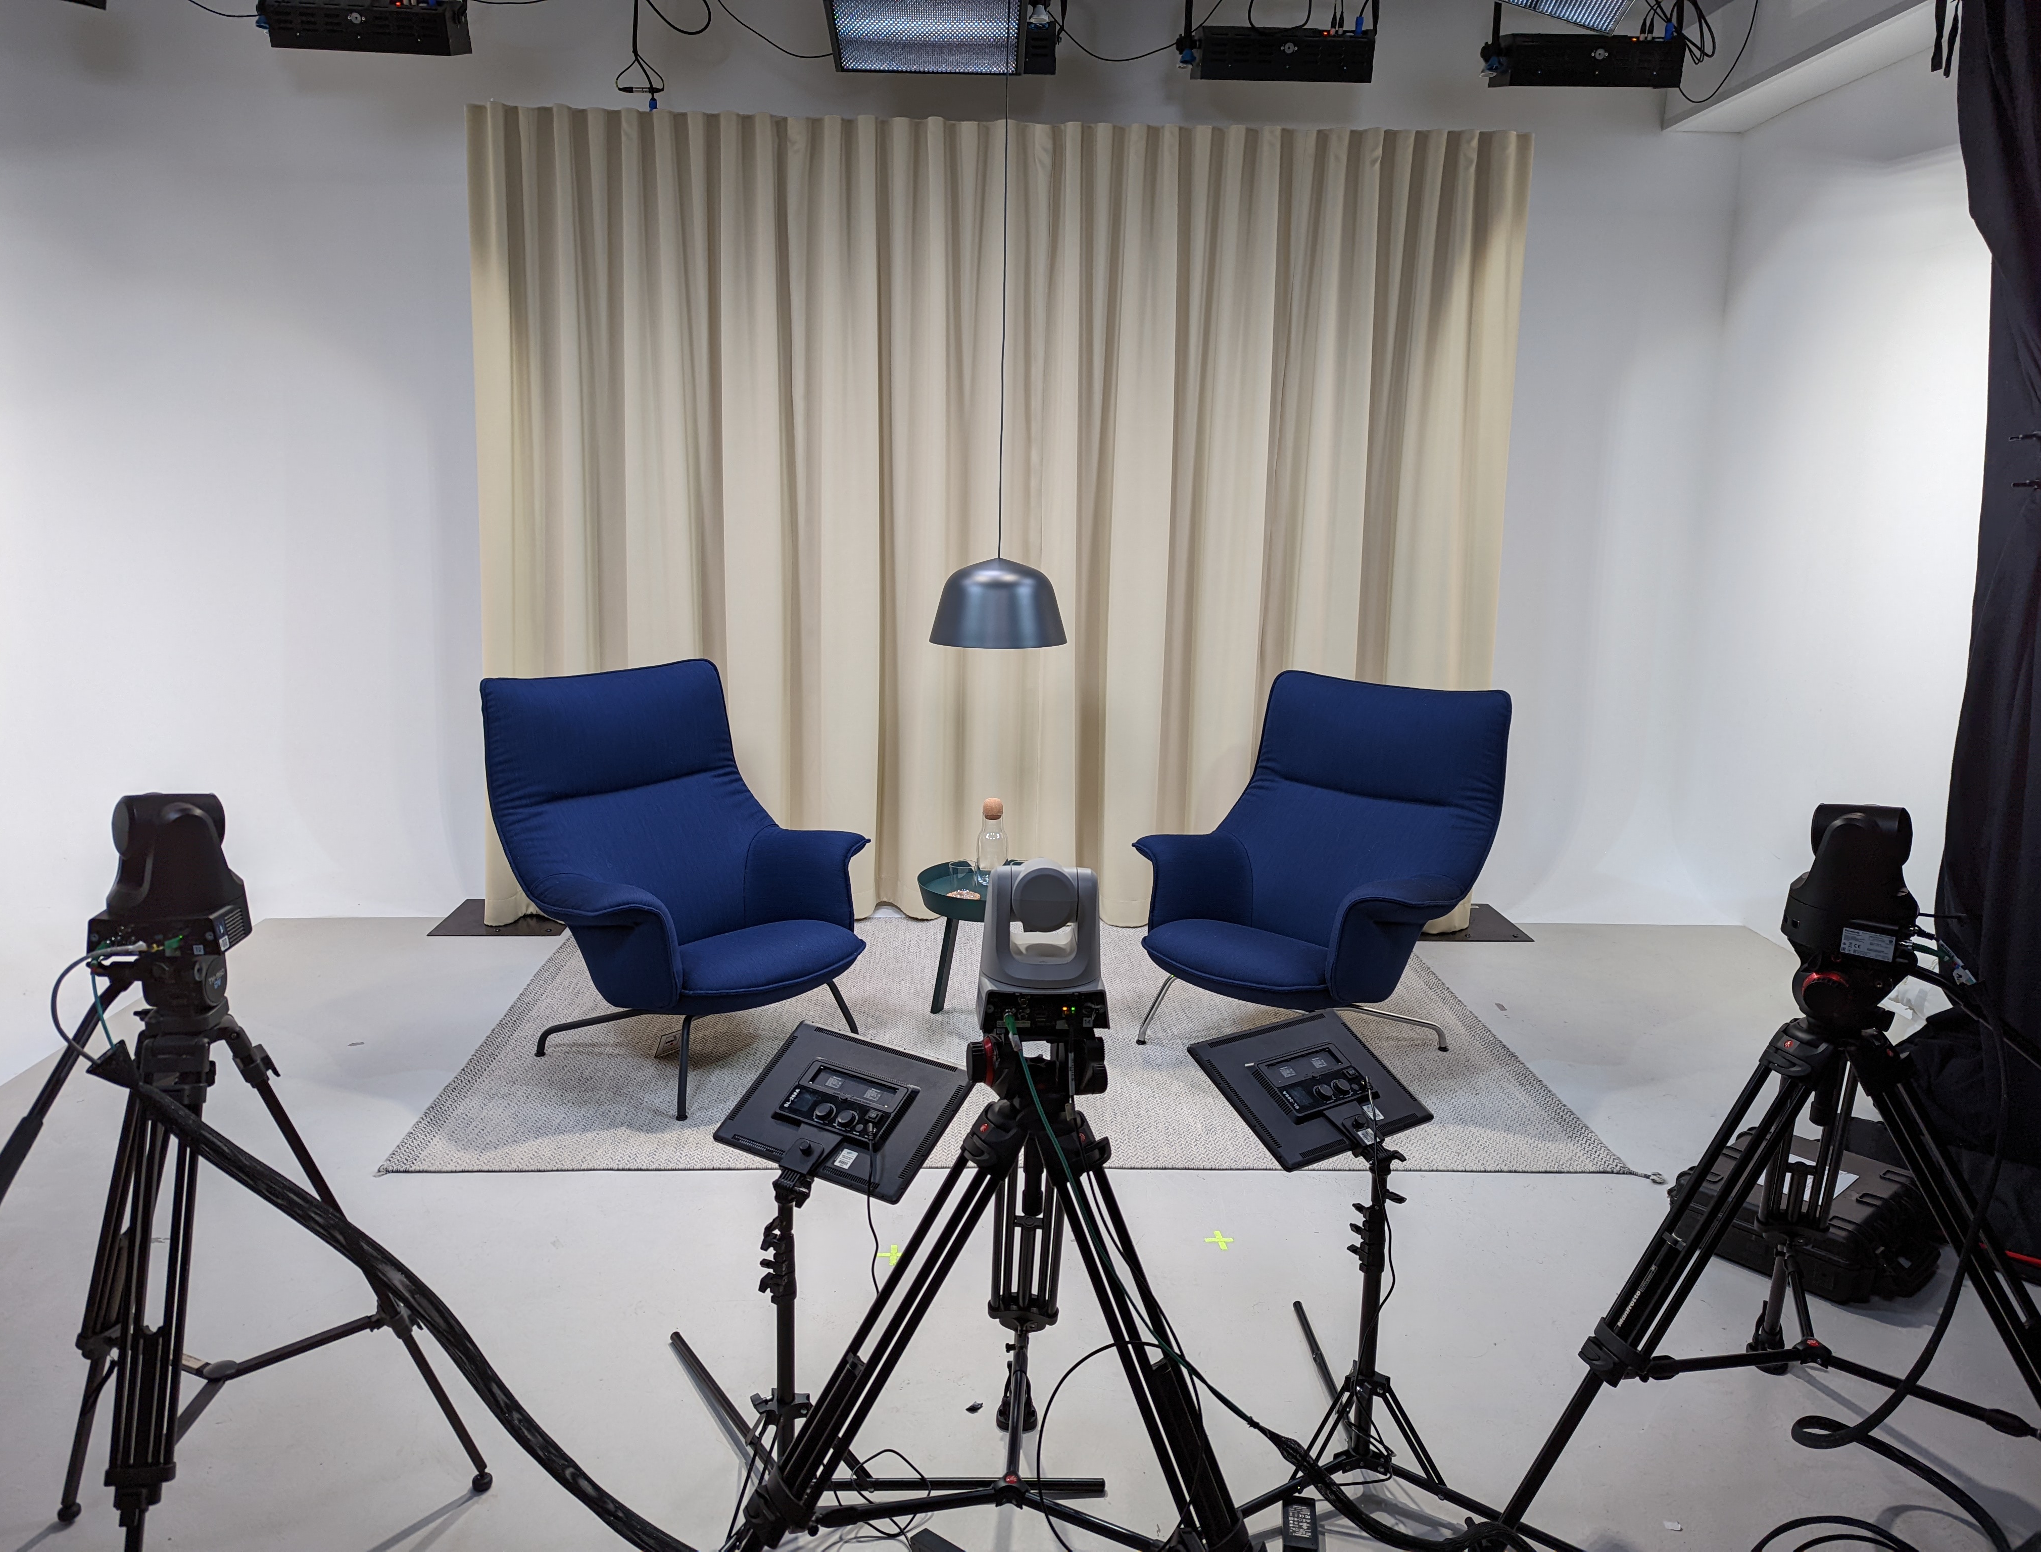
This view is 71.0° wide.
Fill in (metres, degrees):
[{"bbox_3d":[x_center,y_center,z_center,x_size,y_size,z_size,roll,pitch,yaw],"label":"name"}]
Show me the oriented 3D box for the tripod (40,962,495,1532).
[{"bbox_3d":[-1.134,0.717,1.933,0.680,0.960,0.630,0,11,-6],"label":"tripod"}]

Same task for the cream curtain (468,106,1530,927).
[{"bbox_3d":[-0.094,-0.828,5.066,3.590,2.780,0.220,1,11,-3],"label":"cream curtain"}]

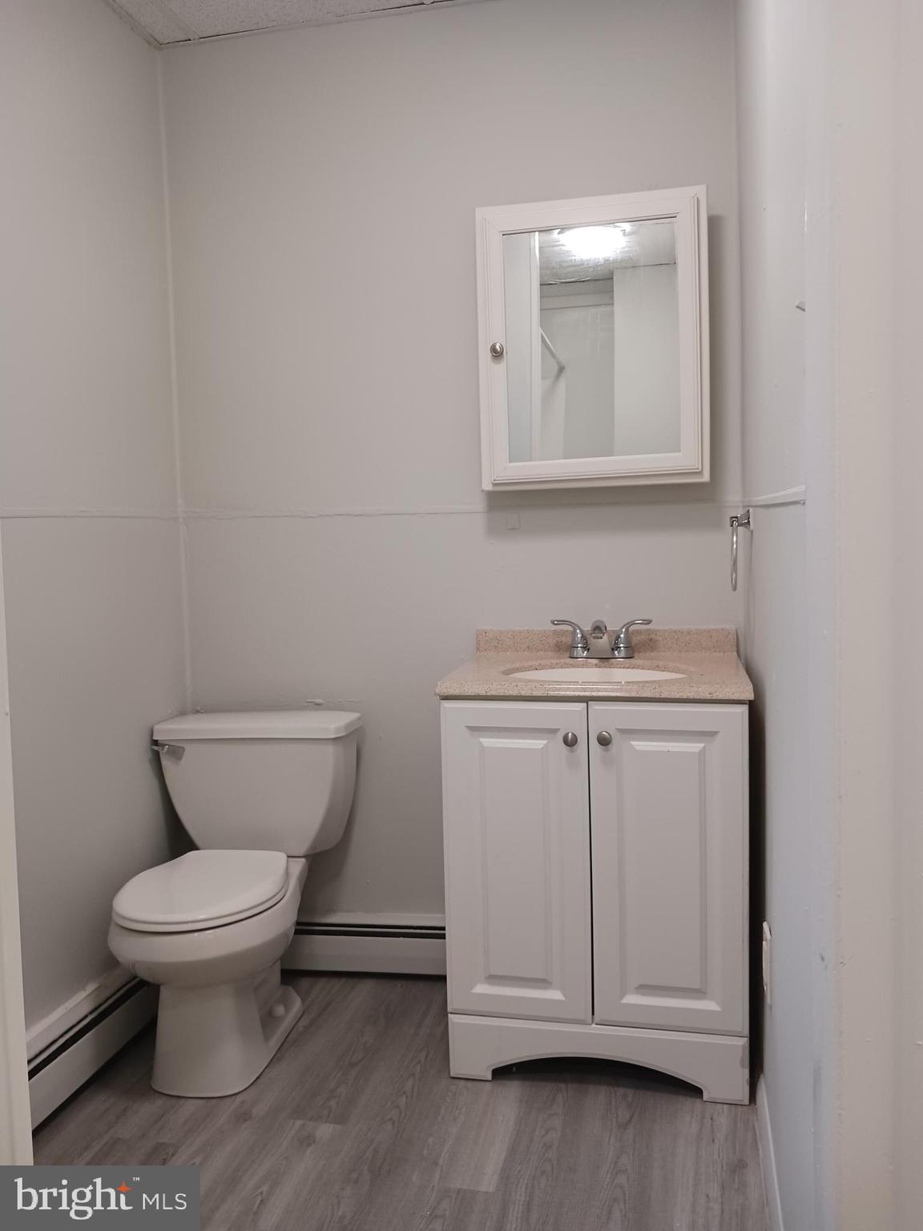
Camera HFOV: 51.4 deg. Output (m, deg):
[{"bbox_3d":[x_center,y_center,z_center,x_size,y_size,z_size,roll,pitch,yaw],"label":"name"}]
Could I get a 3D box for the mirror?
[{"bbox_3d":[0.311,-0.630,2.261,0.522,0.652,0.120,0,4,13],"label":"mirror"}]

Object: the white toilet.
[{"bbox_3d":[-0.533,0.634,2.226,0.475,0.707,0.685,-1,4,9],"label":"white toilet"}]

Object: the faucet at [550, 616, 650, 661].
[{"bbox_3d":[0.330,0.056,2.253,0.235,0.094,0.130,0,4,12],"label":"faucet"}]

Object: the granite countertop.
[{"bbox_3d":[0.304,0.098,2.139,0.628,0.096,0.471,0,4,12],"label":"granite countertop"}]

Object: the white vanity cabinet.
[{"bbox_3d":[0.314,0.557,2.181,0.614,0.826,0.447,0,4,12],"label":"white vanity cabinet"}]

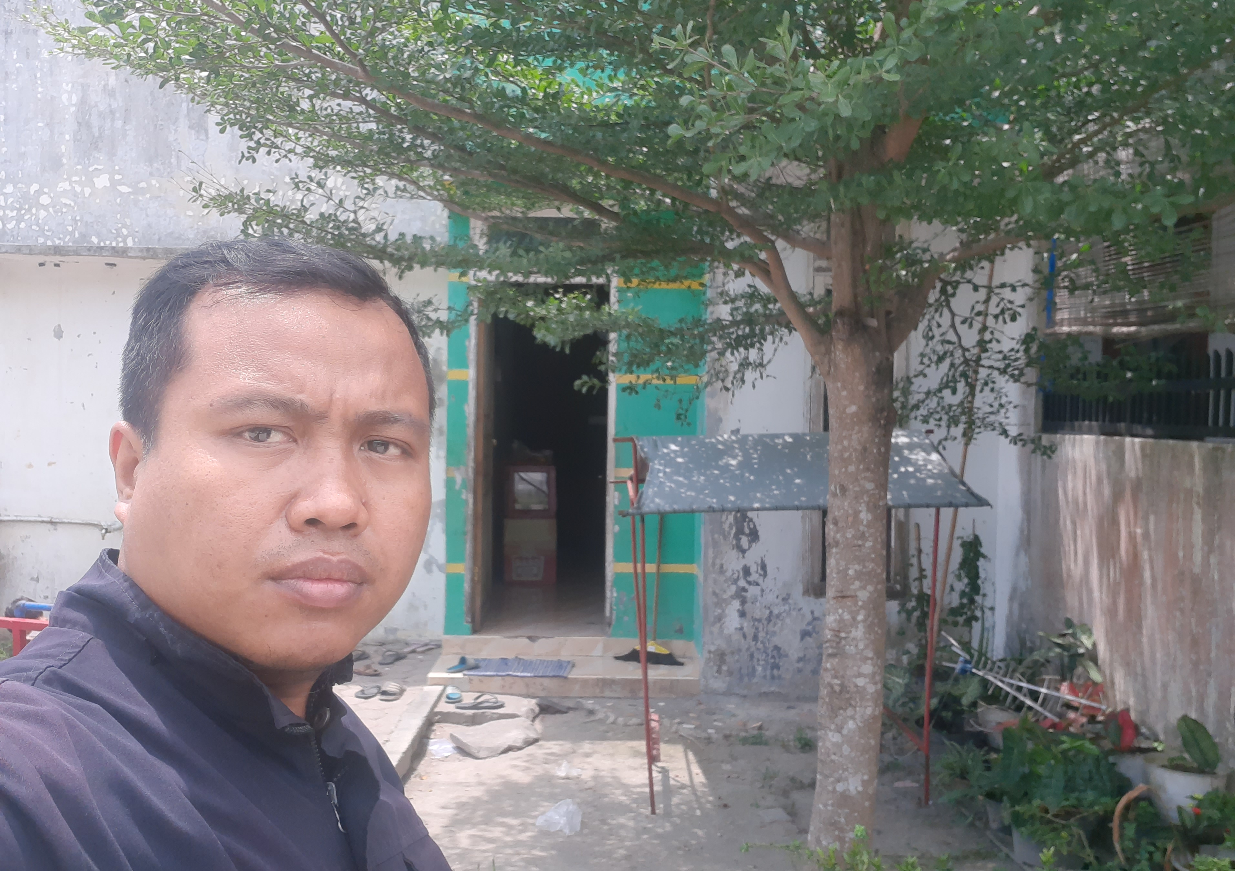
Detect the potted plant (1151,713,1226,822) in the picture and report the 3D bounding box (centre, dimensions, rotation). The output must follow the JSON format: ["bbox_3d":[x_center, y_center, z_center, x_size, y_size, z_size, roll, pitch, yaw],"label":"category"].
[{"bbox_3d":[2.275,1.338,3.601,0.285,0.436,0.280,1,3,-3],"label":"potted plant"}]

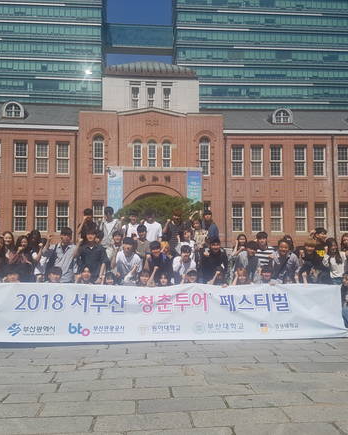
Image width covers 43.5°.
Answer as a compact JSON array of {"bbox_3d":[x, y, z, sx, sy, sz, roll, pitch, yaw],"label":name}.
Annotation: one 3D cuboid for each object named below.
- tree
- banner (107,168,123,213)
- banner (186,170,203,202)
[{"bbox_3d":[-0.611,0.875,18.372,3.700,3.500,3.500,0,-4,-3],"label":"tree"},{"bbox_3d":[-3.956,-1.582,29.468,1.050,3.600,0.050,0,-4,-3],"label":"banner"},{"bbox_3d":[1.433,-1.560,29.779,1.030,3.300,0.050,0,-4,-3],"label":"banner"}]

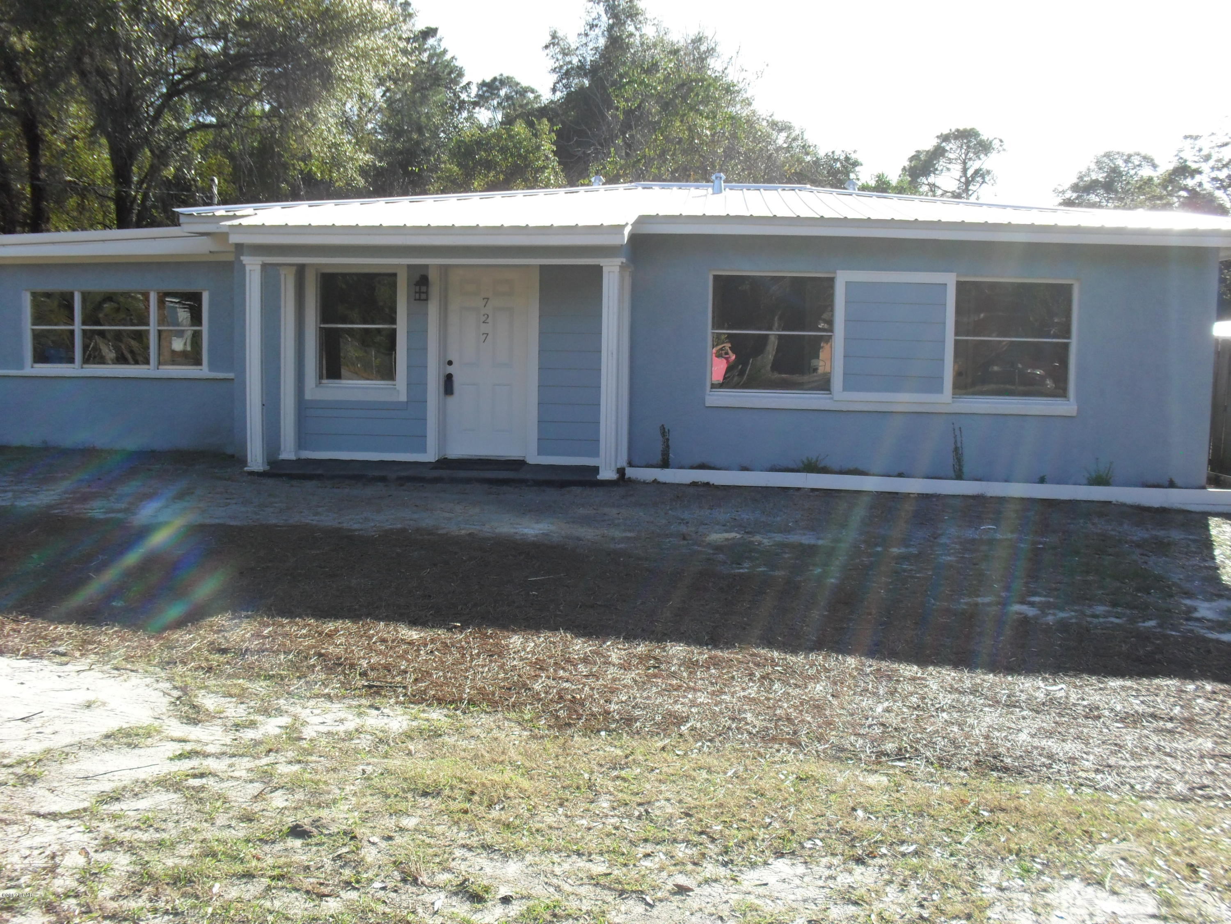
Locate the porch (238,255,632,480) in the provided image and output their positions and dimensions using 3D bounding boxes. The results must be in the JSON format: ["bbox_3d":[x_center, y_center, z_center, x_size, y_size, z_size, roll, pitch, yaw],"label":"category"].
[{"bbox_3d":[-1.723,-0.944,12.567,3.750,2.160,1.350,1,5,5],"label":"porch"}]

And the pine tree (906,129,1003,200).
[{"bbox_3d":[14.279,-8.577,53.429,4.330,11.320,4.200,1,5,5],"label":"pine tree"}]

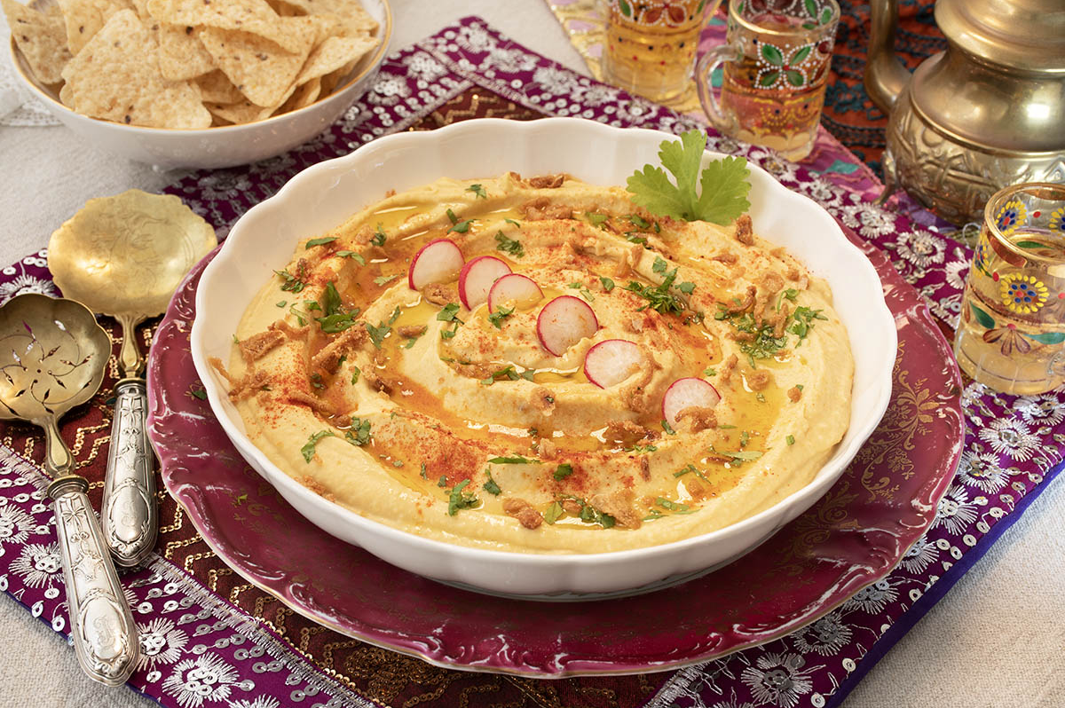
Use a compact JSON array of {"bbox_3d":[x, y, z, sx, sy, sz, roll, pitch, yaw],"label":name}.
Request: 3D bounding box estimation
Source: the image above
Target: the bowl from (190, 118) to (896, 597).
[{"bbox_3d":[0.004,0.002,0.675,0.250,0.050,0.250,1,40,-1],"label":"bowl"}]

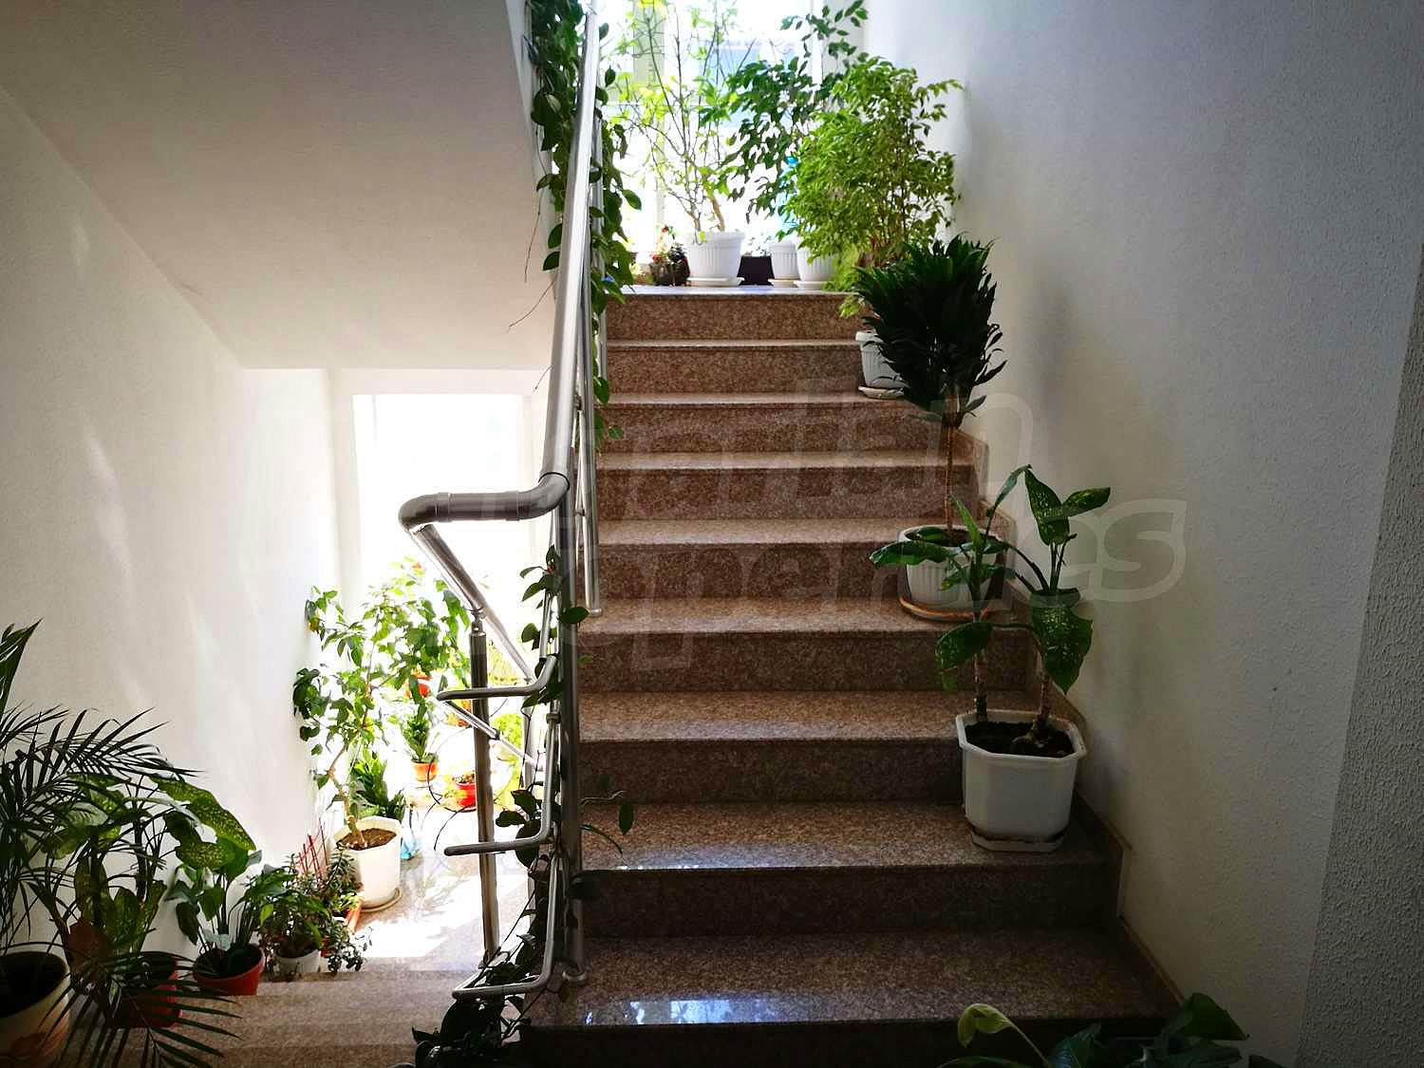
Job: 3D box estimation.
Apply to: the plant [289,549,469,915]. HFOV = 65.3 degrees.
[{"bbox_3d":[-1.509,0.933,5.195,0.786,1.580,0.681,0,13,-1],"label":"plant"}]

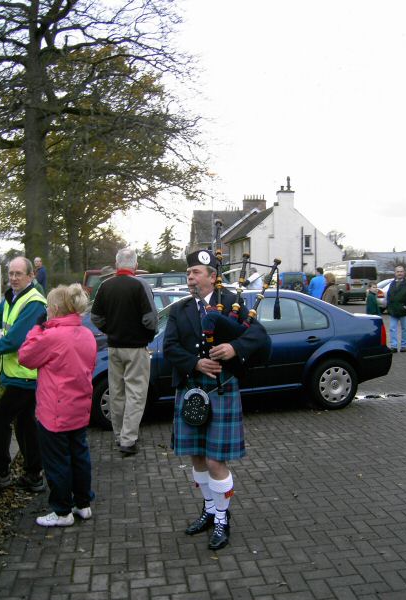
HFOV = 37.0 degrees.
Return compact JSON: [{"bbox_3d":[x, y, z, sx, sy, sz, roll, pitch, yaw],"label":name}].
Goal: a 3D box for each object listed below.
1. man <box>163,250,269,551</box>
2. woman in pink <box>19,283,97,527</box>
[{"bbox_3d":[0.075,0.567,3.640,0.600,1.740,0.470,0,2,22],"label":"man"},{"bbox_3d":[-0.960,0.675,4.050,0.430,1.580,0.500,1,3,41],"label":"woman in pink"}]

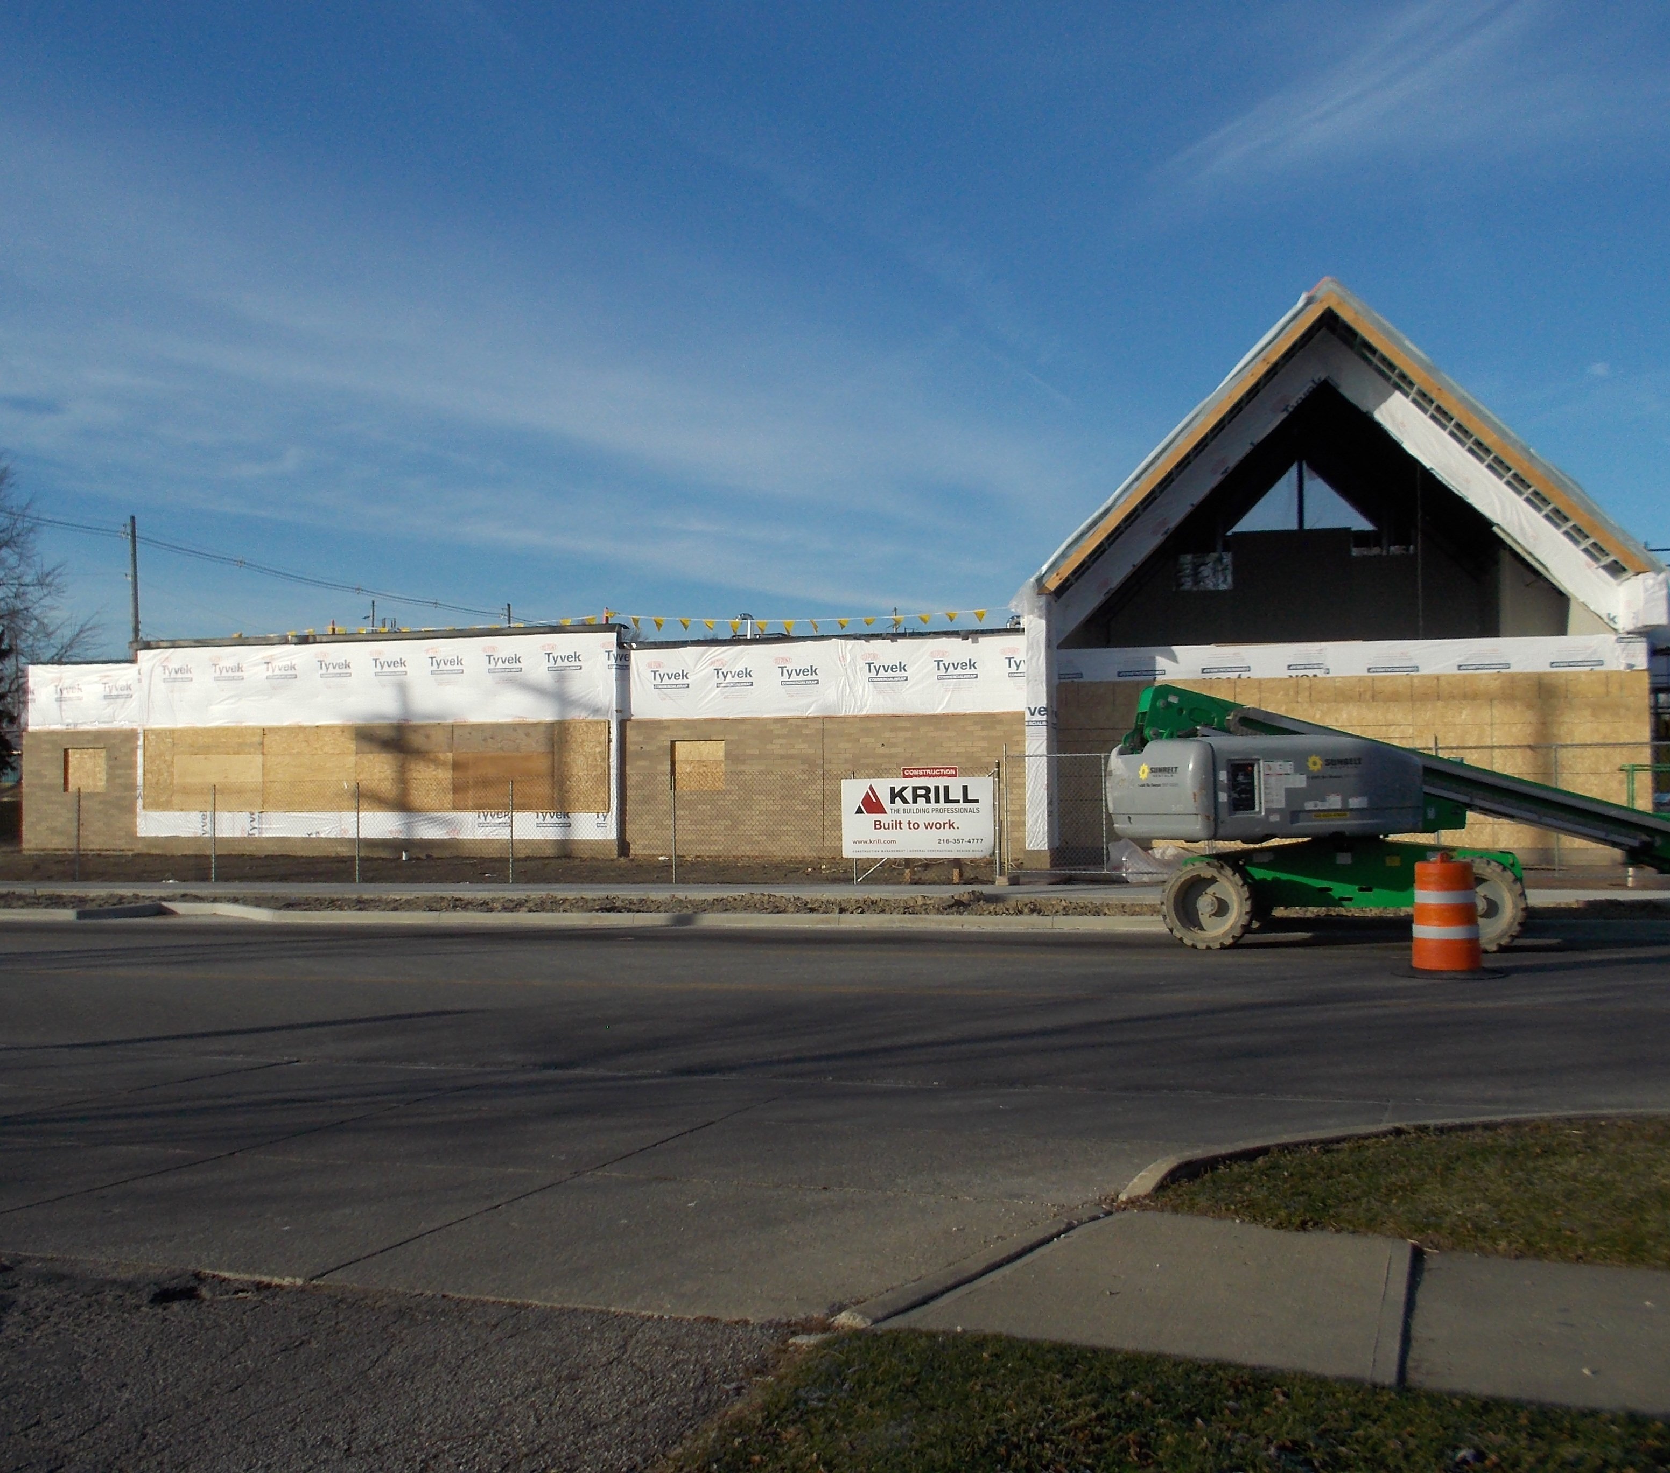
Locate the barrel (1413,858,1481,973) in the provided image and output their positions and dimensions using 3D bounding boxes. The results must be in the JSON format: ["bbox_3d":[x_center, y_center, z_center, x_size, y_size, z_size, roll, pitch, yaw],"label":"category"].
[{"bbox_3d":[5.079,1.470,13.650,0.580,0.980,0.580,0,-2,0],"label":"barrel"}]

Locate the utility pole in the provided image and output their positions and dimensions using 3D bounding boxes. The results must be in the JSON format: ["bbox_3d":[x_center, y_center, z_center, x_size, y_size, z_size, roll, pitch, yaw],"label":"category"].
[{"bbox_3d":[-25.548,-2.283,59.802,0.300,11.500,0.300,0,-2,0],"label":"utility pole"}]

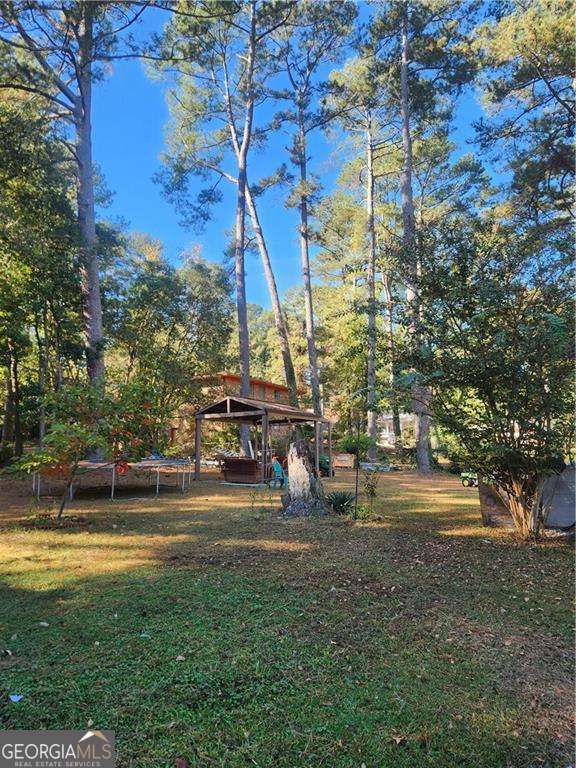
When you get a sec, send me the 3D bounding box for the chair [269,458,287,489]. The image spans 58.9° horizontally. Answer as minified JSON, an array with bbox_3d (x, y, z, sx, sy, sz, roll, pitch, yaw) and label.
[{"bbox_3d":[-0.241,2.876,16.400,0.800,0.930,0.700,3,-8,-20],"label":"chair"}]

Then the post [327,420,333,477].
[{"bbox_3d":[1.847,2.783,22.022,0.140,2.360,0.140,-4,-9,31],"label":"post"}]

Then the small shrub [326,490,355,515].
[{"bbox_3d":[1.070,2.415,10.400,0.570,0.480,0.550,0,-7,0],"label":"small shrub"}]

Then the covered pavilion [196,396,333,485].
[{"bbox_3d":[-0.778,2.268,20.730,3.259,3.072,5.296,-4,-9,31],"label":"covered pavilion"}]

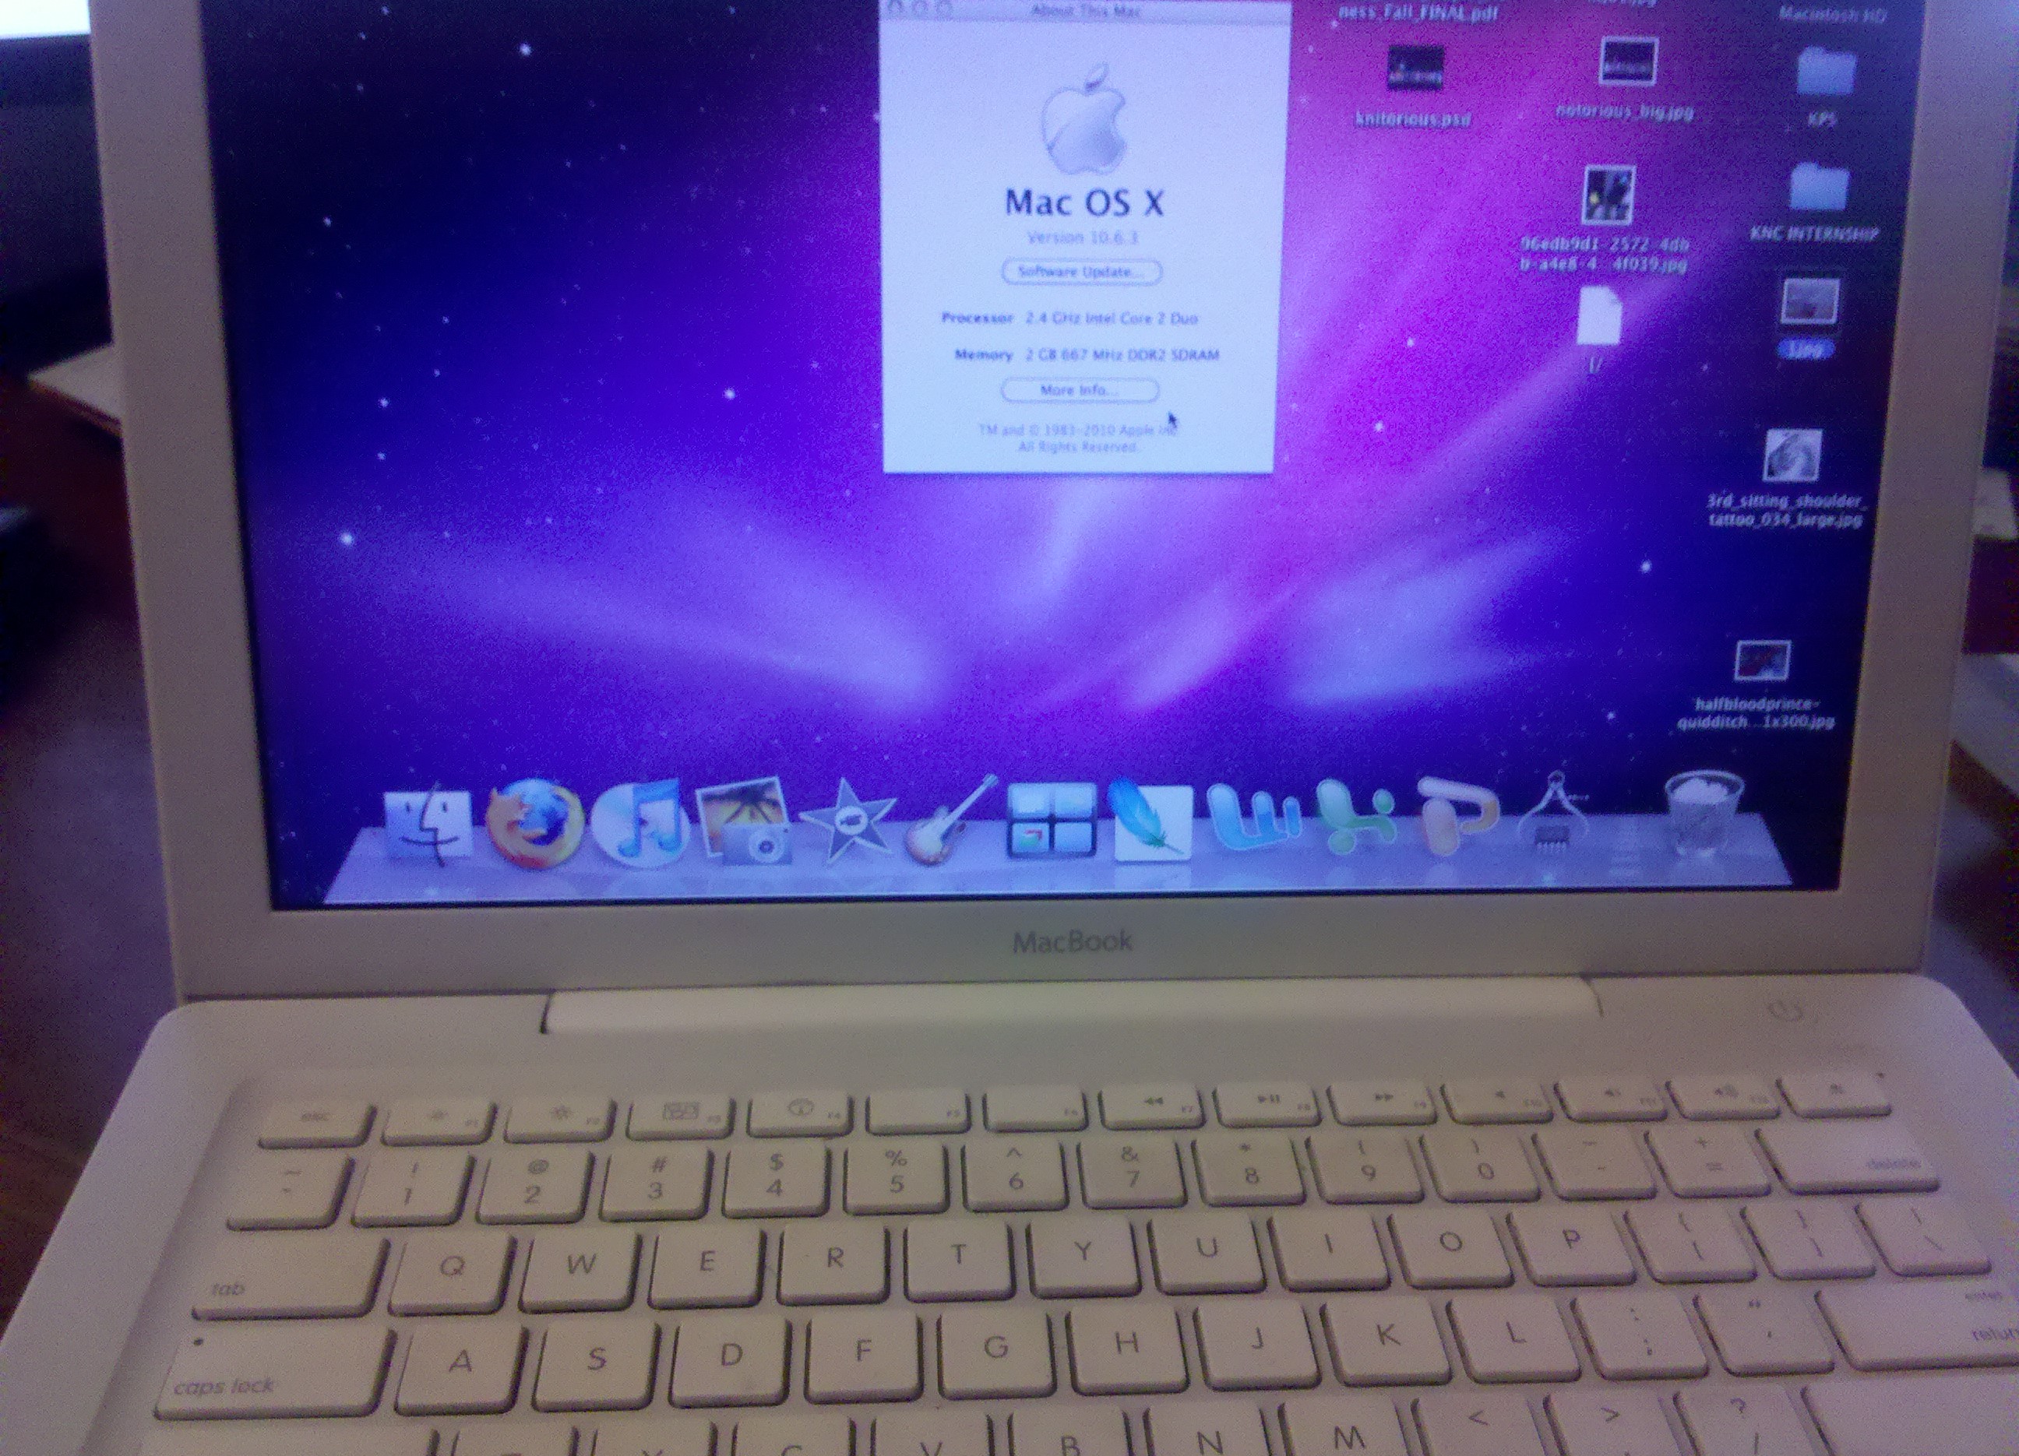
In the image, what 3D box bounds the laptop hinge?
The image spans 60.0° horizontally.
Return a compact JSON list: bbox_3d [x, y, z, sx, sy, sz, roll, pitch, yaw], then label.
[{"bbox_3d":[0.013,0.051,0.319,0.189,0.010,0.012,0,32,-3],"label":"laptop hinge"}]

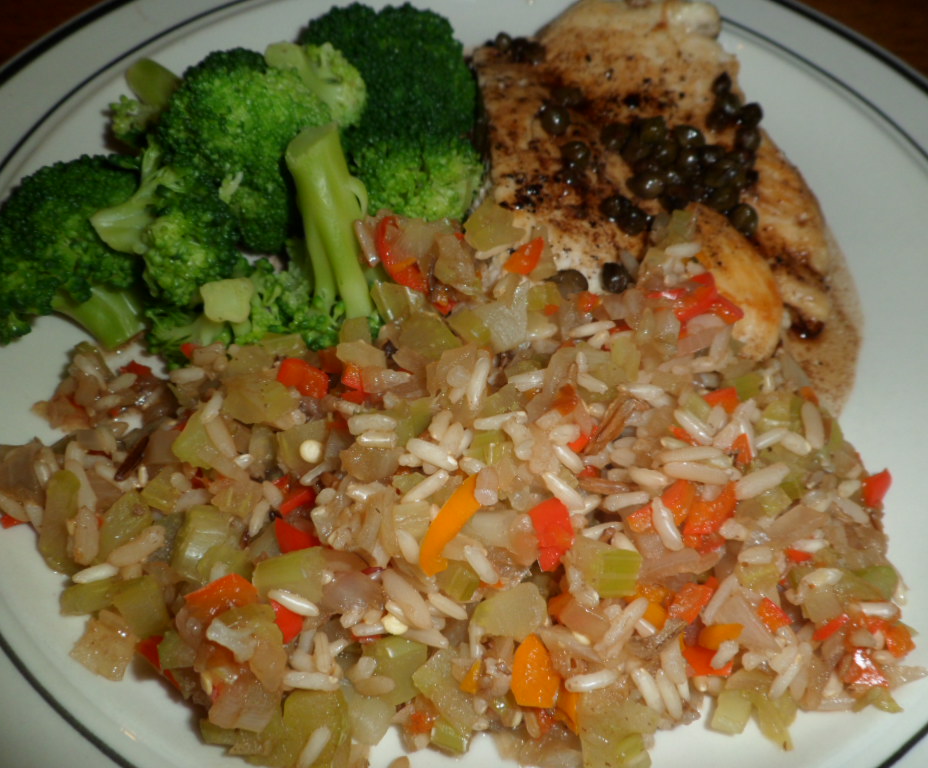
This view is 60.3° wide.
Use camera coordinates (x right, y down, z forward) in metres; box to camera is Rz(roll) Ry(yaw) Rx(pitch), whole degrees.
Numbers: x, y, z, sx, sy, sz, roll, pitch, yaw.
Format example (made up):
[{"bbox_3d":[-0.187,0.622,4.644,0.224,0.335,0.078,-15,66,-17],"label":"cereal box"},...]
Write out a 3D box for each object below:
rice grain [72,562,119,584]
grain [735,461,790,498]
[{"bbox_3d":[-0.062,0.032,0.134,0.008,0.002,0.003,-12,59,-11],"label":"rice grain"},{"bbox_3d":[0.053,0.017,0.141,0.012,0.003,0.004,-23,62,-17],"label":"grain"}]

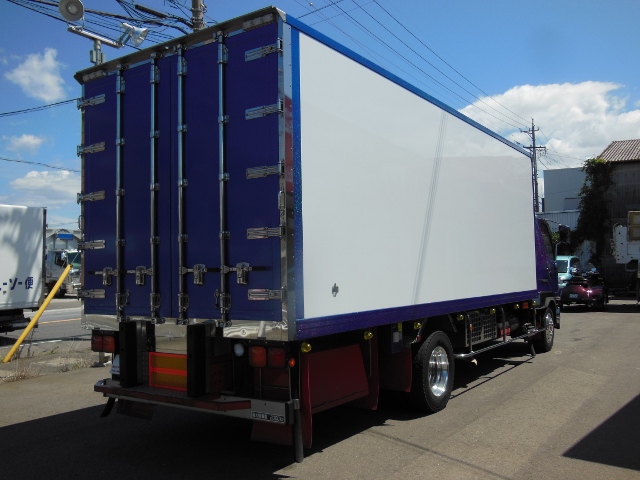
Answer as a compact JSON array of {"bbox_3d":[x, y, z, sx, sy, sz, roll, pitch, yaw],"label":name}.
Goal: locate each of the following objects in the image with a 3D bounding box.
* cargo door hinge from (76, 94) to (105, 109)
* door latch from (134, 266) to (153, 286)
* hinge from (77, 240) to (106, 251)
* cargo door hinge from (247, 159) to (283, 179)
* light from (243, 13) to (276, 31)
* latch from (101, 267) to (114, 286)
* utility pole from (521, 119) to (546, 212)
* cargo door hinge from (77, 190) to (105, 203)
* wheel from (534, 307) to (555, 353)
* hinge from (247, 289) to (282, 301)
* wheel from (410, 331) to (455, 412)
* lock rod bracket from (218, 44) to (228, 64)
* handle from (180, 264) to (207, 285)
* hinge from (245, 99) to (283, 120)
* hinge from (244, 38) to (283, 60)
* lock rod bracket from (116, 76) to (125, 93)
[{"bbox_3d":[-2.167,-1.310,5.961,0.350,0.090,0.055,-3,-4,34],"label":"cargo door hinge"},{"bbox_3d":[-1.470,0.304,5.235,0.175,0.160,0.080,-3,-4,33],"label":"door latch"},{"bbox_3d":[-2.139,0.051,5.880,0.350,0.090,0.055,-3,-4,34],"label":"hinge"},{"bbox_3d":[-0.412,-0.521,4.656,0.325,0.100,0.050,-3,-4,33],"label":"cargo door hinge"},{"bbox_3d":[-0.471,-1.673,4.819,0.300,0.070,0.050,-3,-4,34],"label":"light"},{"bbox_3d":[-1.933,0.332,5.725,0.110,0.170,0.060,-3,-4,34],"label":"latch"},{"bbox_3d":[14.436,-2.526,41.892,1.700,11.122,0.600,-3,-3,33],"label":"utility pole"},{"bbox_3d":[-2.068,-0.390,5.660,0.340,0.095,0.060,-3,-4,33],"label":"cargo door hinge"},{"bbox_3d":[3.936,1.548,11.127,0.240,0.845,0.845,-3,-4,33],"label":"wheel"},{"bbox_3d":[-0.398,0.397,4.610,0.320,0.085,0.050,-3,-4,33],"label":"hinge"},{"bbox_3d":[1.198,1.446,6.946,0.260,0.865,0.865,-3,-4,33],"label":"wheel"},{"bbox_3d":[-0.761,-1.446,4.919,0.080,0.150,0.055,-3,-4,33],"label":"lock rod bracket"},{"bbox_3d":[-1.007,0.276,5.000,0.250,0.160,0.080,-3,-4,33],"label":"handle"},{"bbox_3d":[-0.418,-0.958,4.625,0.330,0.100,0.060,-3,-4,33],"label":"hinge"},{"bbox_3d":[-0.422,-1.423,4.700,0.325,0.100,0.050,-3,-4,33],"label":"hinge"},{"bbox_3d":[-1.812,-1.413,5.724,0.070,0.145,0.050,-3,-4,34],"label":"lock rod bracket"}]

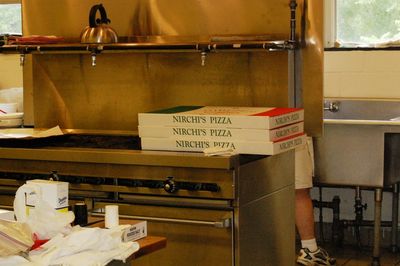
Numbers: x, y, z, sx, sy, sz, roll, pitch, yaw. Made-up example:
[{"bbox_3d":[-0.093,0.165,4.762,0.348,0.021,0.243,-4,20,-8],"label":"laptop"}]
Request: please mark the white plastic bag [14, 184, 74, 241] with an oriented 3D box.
[{"bbox_3d":[-0.516,0.259,3.000,0.190,0.170,0.165,-1,5,-7],"label":"white plastic bag"}]

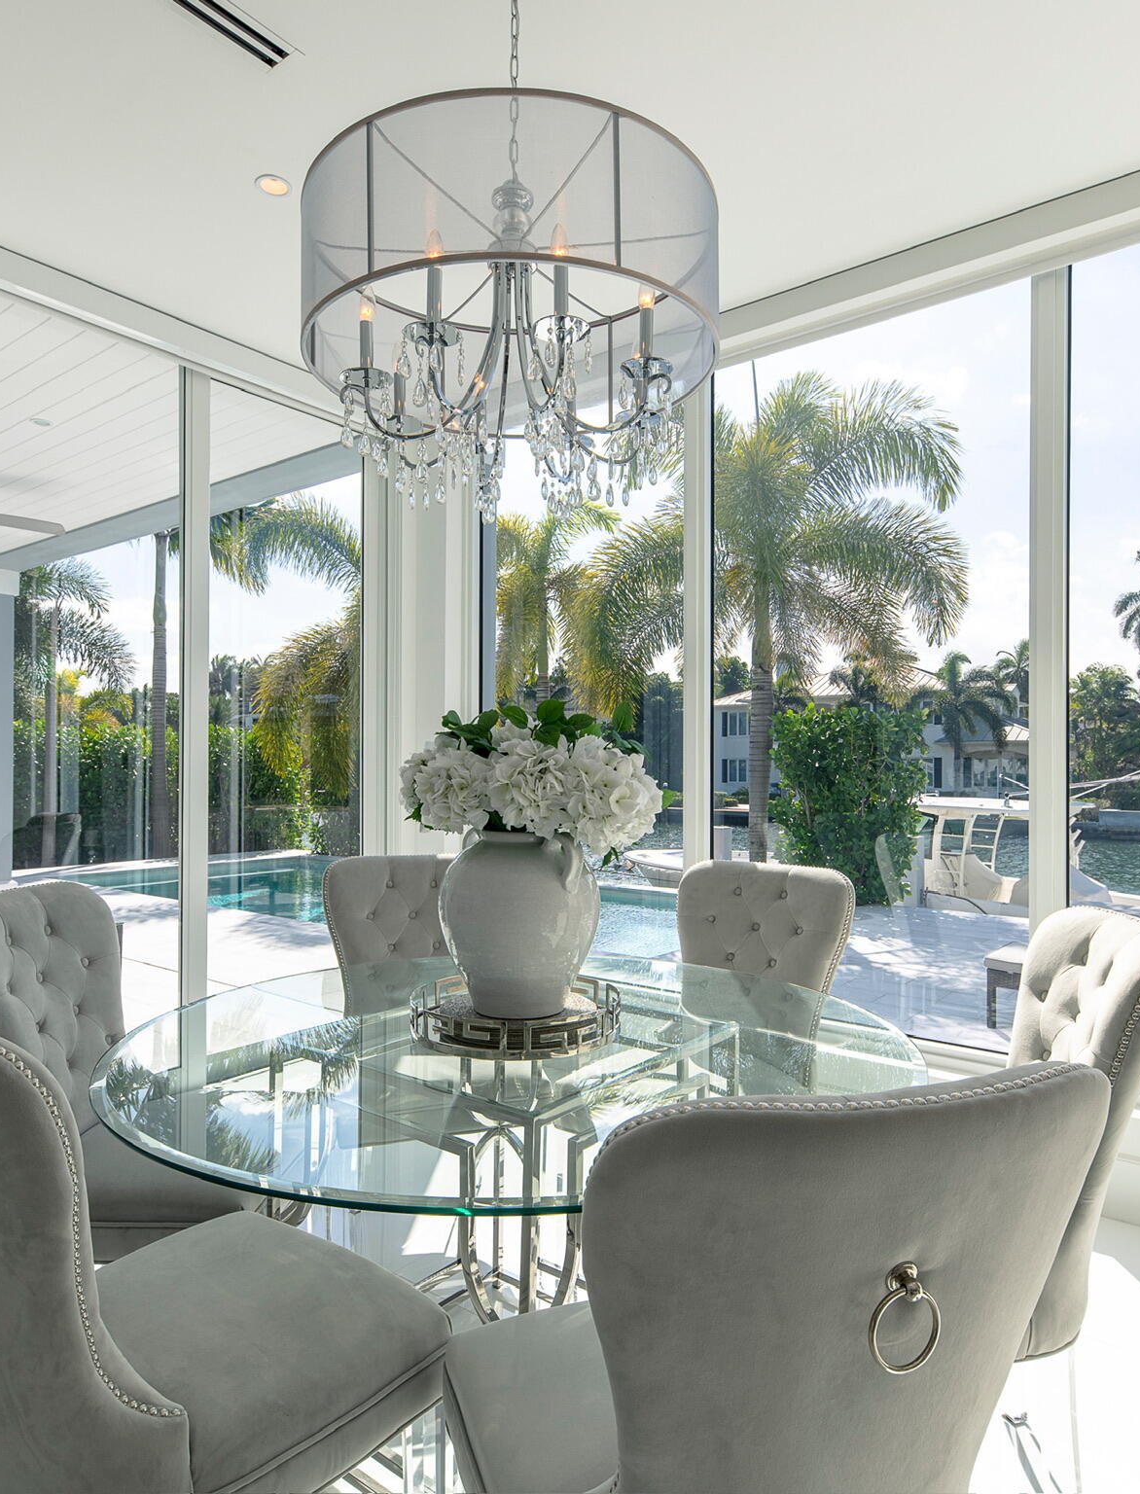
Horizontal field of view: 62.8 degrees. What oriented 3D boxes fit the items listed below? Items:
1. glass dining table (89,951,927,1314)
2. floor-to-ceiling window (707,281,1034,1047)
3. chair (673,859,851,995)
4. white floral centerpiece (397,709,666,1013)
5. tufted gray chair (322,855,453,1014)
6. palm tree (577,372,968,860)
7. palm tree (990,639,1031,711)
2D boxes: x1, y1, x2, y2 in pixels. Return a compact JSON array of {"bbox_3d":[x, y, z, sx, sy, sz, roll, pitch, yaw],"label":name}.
[{"bbox_3d":[-0.103,0.950,1.859,1.525,0.765,1.525,0,-1,0],"label":"glass dining table"},{"bbox_3d":[1.007,-0.254,3.290,1.180,2.500,0.080,-1,-1,38],"label":"floor-to-ceiling window"},{"bbox_3d":[0.381,0.840,2.414,0.530,1.010,0.650,-1,-1,35],"label":"chair"},{"bbox_3d":[-0.076,0.212,1.881,0.540,0.620,0.500,0,-1,0],"label":"white floral centerpiece"},{"bbox_3d":[-0.439,0.854,2.682,0.550,1.010,0.700,0,-1,-12],"label":"tufted gray chair"},{"bbox_3d":[2.166,-1.210,10.000,4.200,5.600,4.000,0,-1,0],"label":"palm tree"},{"bbox_3d":[30.052,-2.589,62.000,4.300,9.710,4.300,0,-1,26],"label":"palm tree"}]

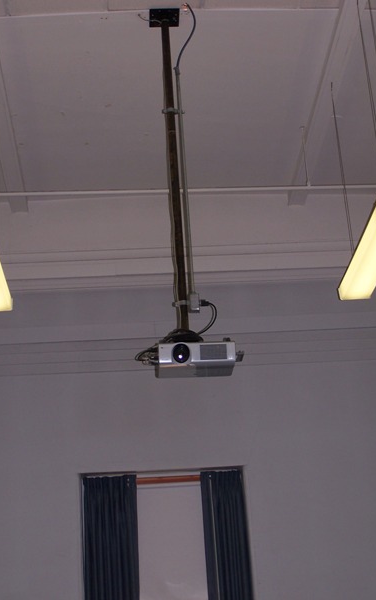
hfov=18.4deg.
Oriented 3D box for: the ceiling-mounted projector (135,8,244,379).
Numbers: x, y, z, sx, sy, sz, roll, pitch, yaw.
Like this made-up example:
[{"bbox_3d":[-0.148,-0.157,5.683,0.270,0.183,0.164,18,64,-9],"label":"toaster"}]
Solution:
[{"bbox_3d":[-0.047,-0.532,5.467,0.450,1.830,0.290,-1,-21,-6],"label":"ceiling-mounted projector"}]

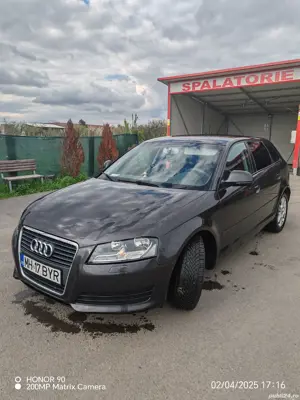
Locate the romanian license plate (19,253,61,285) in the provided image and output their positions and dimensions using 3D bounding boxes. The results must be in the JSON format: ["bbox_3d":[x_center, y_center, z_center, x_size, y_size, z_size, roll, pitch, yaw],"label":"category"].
[{"bbox_3d":[-0.832,0.518,2.366,0.520,0.112,0.015,10,2,37],"label":"romanian license plate"}]

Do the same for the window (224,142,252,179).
[{"bbox_3d":[0.947,-0.419,3.378,0.050,0.400,0.840,-22,-4,39],"label":"window"}]

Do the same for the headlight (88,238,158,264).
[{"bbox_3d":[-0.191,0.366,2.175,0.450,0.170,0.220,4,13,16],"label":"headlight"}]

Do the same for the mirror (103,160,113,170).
[{"bbox_3d":[-0.526,-0.441,3.997,0.240,0.165,0.135,10,16,37],"label":"mirror"}]

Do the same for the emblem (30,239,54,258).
[{"bbox_3d":[-0.813,0.355,2.354,0.275,0.097,0.022,10,-1,37],"label":"emblem"}]

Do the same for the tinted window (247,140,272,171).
[{"bbox_3d":[1.435,-0.569,4.007,0.050,0.390,0.690,-22,-4,39],"label":"tinted window"}]

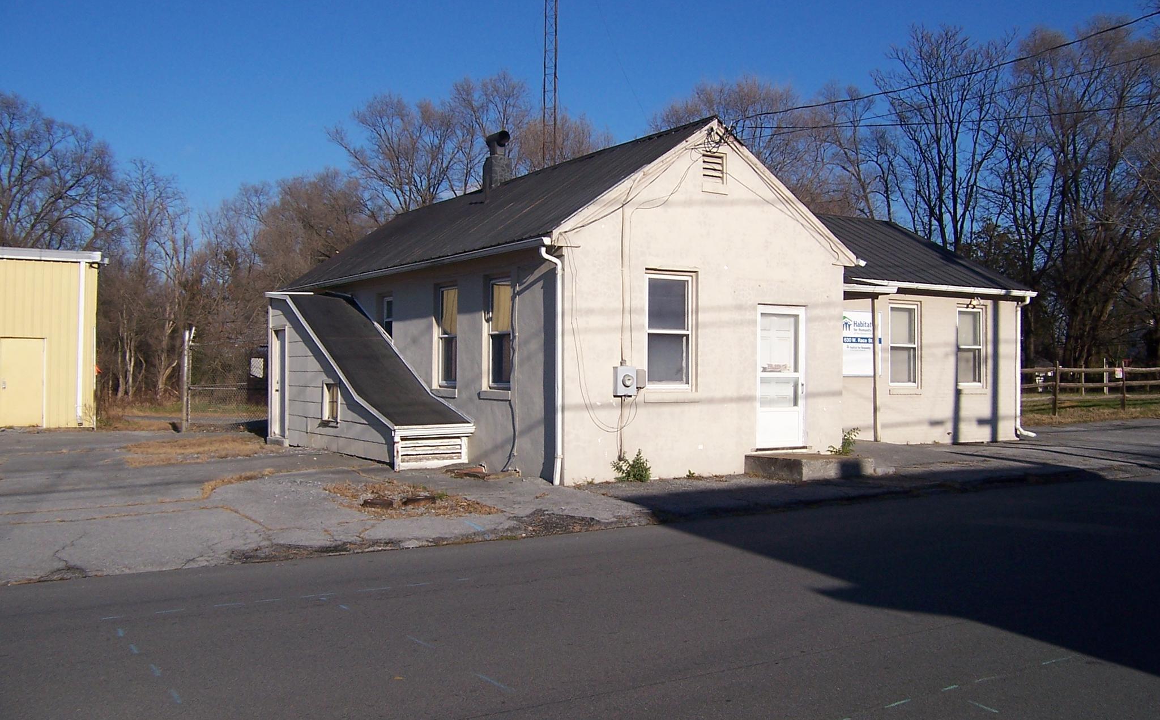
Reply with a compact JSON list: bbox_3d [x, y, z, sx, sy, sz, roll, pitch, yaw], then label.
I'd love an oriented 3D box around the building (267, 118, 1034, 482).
[{"bbox_3d":[1.538,-0.927,21.746,13.300,5.300,11.600,1,-1,-31],"label":"building"}]

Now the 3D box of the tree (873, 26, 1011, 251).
[{"bbox_3d":[15.427,-6.317,47.000,5.855,15.754,5.679,0,-1,0],"label":"tree"}]

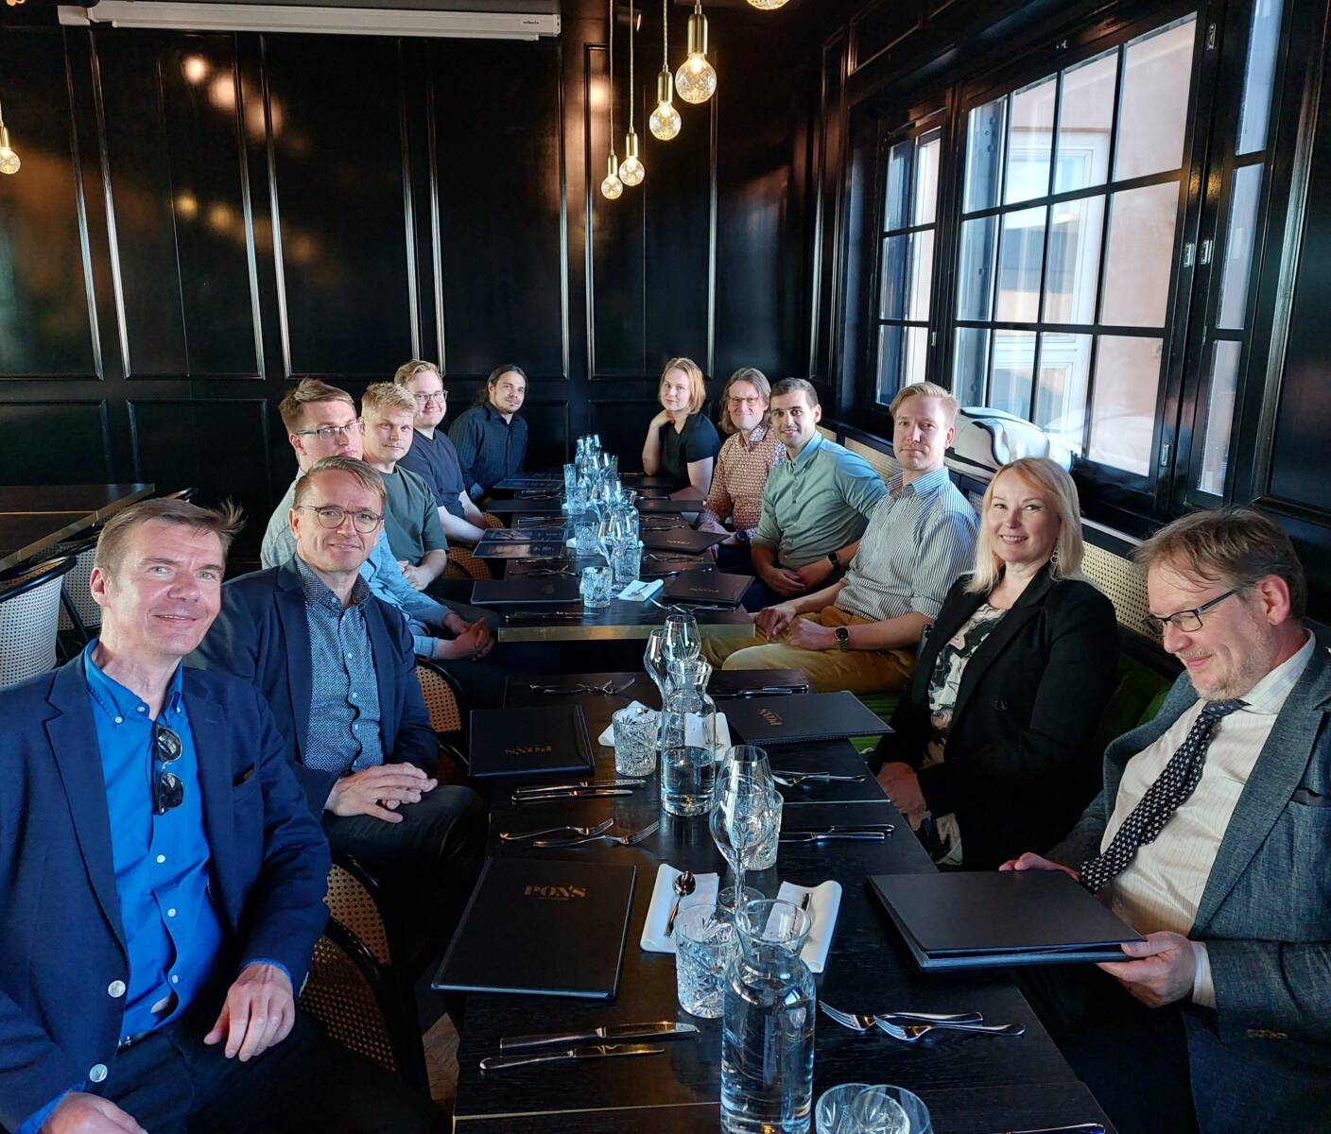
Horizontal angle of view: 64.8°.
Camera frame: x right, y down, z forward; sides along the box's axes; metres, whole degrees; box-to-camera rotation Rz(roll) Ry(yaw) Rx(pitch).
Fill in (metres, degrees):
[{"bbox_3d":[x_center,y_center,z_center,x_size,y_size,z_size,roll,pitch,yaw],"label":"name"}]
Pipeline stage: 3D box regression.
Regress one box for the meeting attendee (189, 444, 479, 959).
[{"bbox_3d":[-0.565,0.417,2.297,0.750,1.290,0.560,9,16,31],"label":"meeting attendee"}]

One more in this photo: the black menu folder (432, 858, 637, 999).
[{"bbox_3d":[-0.168,0.497,1.465,0.230,0.015,0.310,2,15,3],"label":"black menu folder"}]

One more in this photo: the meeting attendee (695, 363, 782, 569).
[{"bbox_3d":[0.214,-0.104,4.190,0.750,1.360,0.520,-11,18,-38],"label":"meeting attendee"}]

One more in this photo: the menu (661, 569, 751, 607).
[{"bbox_3d":[0.138,0.064,3.256,0.232,0.015,0.318,4,14,14],"label":"menu"}]

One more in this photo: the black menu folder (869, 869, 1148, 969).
[{"bbox_3d":[0.484,0.502,1.519,0.310,0.030,0.230,0,8,-6],"label":"black menu folder"}]

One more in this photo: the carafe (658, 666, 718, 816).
[{"bbox_3d":[0.042,0.299,1.822,0.096,0.245,0.096,2,14,5],"label":"carafe"}]

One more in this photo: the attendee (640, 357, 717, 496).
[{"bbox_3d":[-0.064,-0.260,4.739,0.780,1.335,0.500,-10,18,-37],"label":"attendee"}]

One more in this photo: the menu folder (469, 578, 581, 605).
[{"bbox_3d":[-0.409,0.066,3.102,0.310,0.016,0.230,-1,15,-6],"label":"menu folder"}]

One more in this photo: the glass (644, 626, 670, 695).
[{"bbox_3d":[0.003,0.236,2.061,0.083,0.225,0.083,-1,15,-6],"label":"glass"}]

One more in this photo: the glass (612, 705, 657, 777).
[{"bbox_3d":[-0.058,0.333,1.979,0.085,0.103,0.085,2,14,5],"label":"glass"}]

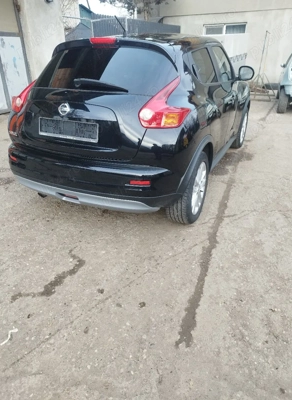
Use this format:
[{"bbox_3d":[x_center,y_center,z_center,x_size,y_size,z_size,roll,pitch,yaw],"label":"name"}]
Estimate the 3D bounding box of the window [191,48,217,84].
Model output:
[{"bbox_3d":[0.528,-1.199,2.498,0.050,0.320,0.740,-4,22,30],"label":"window"}]

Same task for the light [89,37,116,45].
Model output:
[{"bbox_3d":[-0.325,-1.216,2.119,0.270,0.055,0.060,13,30,23],"label":"light"}]

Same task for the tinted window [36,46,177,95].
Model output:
[{"bbox_3d":[-0.406,-0.981,2.132,1.200,0.120,0.450,13,70,23],"label":"tinted window"}]

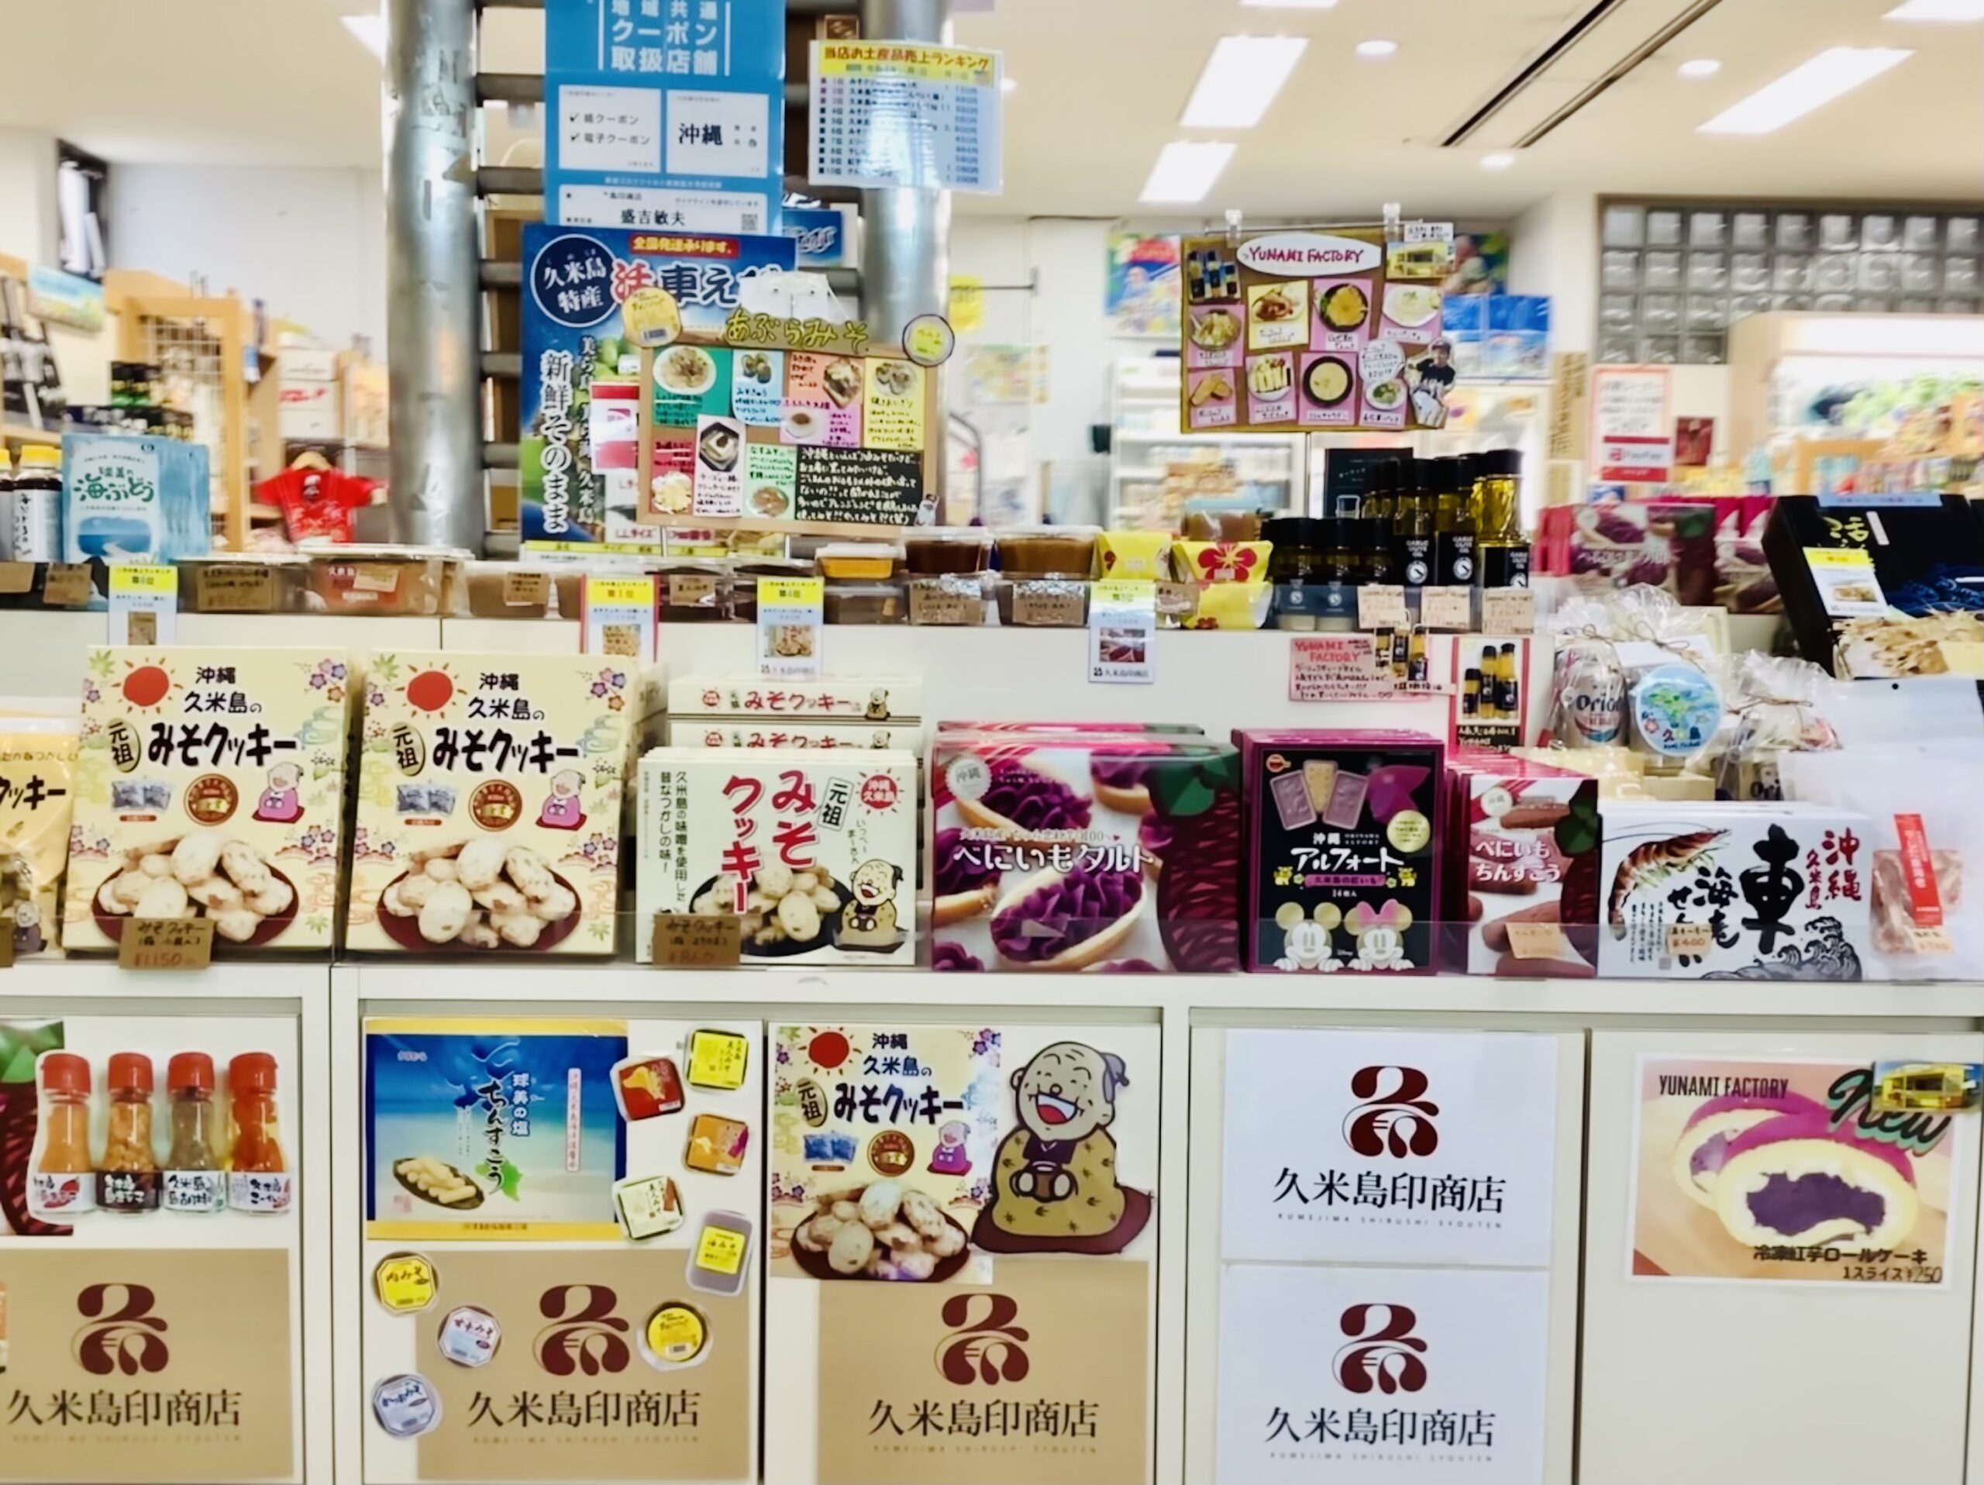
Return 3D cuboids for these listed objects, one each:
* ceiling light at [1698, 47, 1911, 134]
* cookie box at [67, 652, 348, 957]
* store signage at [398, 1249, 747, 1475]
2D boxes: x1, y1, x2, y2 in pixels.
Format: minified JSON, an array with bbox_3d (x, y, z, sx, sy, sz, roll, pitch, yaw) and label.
[{"bbox_3d":[3.051,-2.475,6.721,0.310,0.050,1.100,0,3,-3],"label":"ceiling light"},{"bbox_3d":[-0.737,0.053,1.689,0.245,0.284,0.042,0,-9,-2],"label":"cookie box"},{"bbox_3d":[-0.367,0.560,1.596,0.297,0.210,0.006,1,3,-1],"label":"store signage"}]

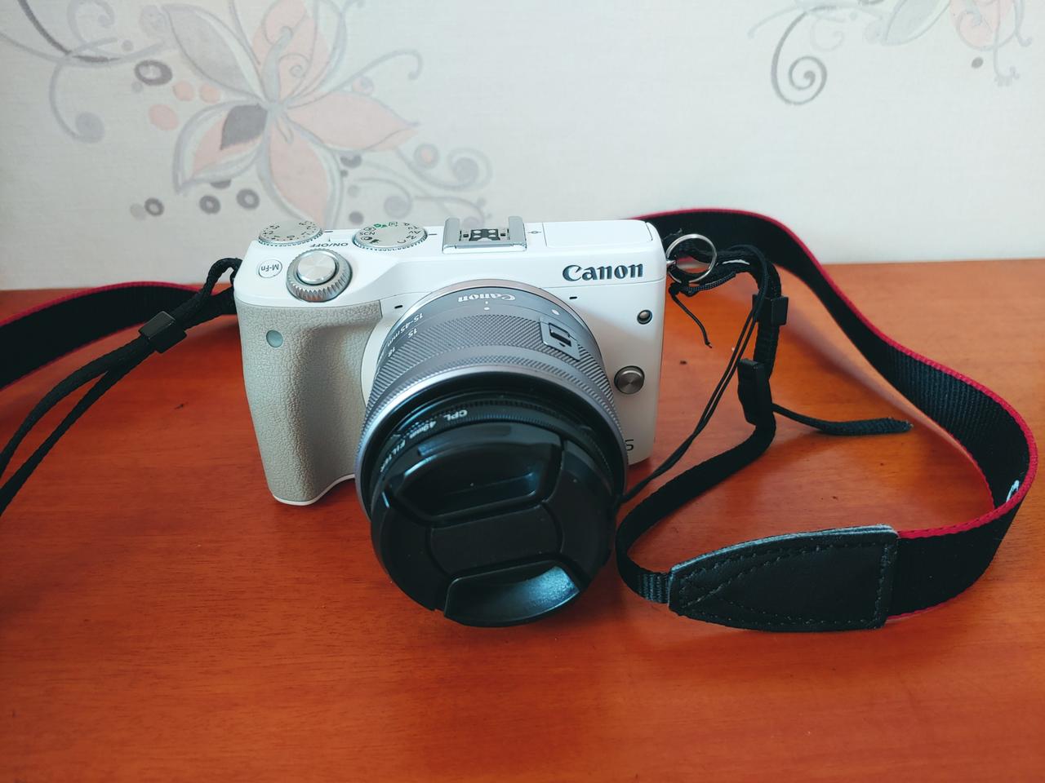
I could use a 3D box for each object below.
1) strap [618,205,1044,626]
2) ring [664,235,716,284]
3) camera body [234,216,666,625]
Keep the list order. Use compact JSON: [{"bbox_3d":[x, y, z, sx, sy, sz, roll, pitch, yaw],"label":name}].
[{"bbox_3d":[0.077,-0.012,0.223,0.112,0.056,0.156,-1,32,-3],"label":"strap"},{"bbox_3d":[0.044,-0.034,0.195,0.014,0.014,0.003,8,25,11],"label":"ring"},{"bbox_3d":[-0.017,0.002,0.187,0.112,0.068,0.089,-1,32,-3],"label":"camera body"}]

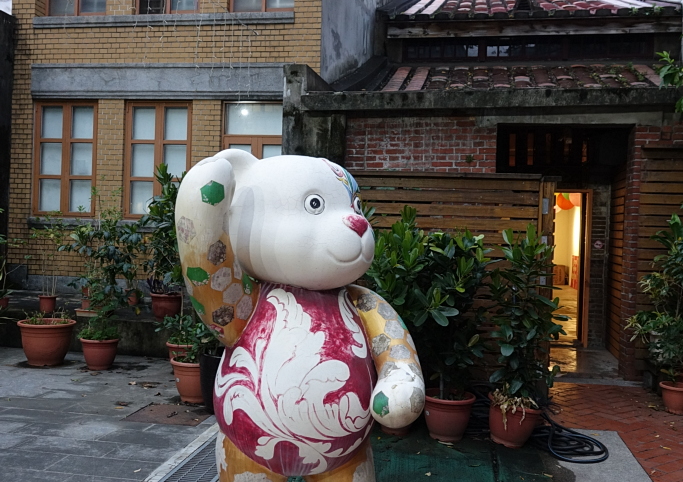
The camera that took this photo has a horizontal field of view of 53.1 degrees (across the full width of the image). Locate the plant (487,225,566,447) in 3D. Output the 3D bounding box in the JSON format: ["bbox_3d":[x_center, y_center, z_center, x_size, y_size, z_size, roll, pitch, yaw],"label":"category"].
[{"bbox_3d":[1.315,0.659,4.854,0.580,1.550,0.570,2,0,9],"label":"plant"}]

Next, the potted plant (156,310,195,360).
[{"bbox_3d":[-1.494,0.977,6.456,0.460,0.630,0.460,2,0,9],"label":"potted plant"}]

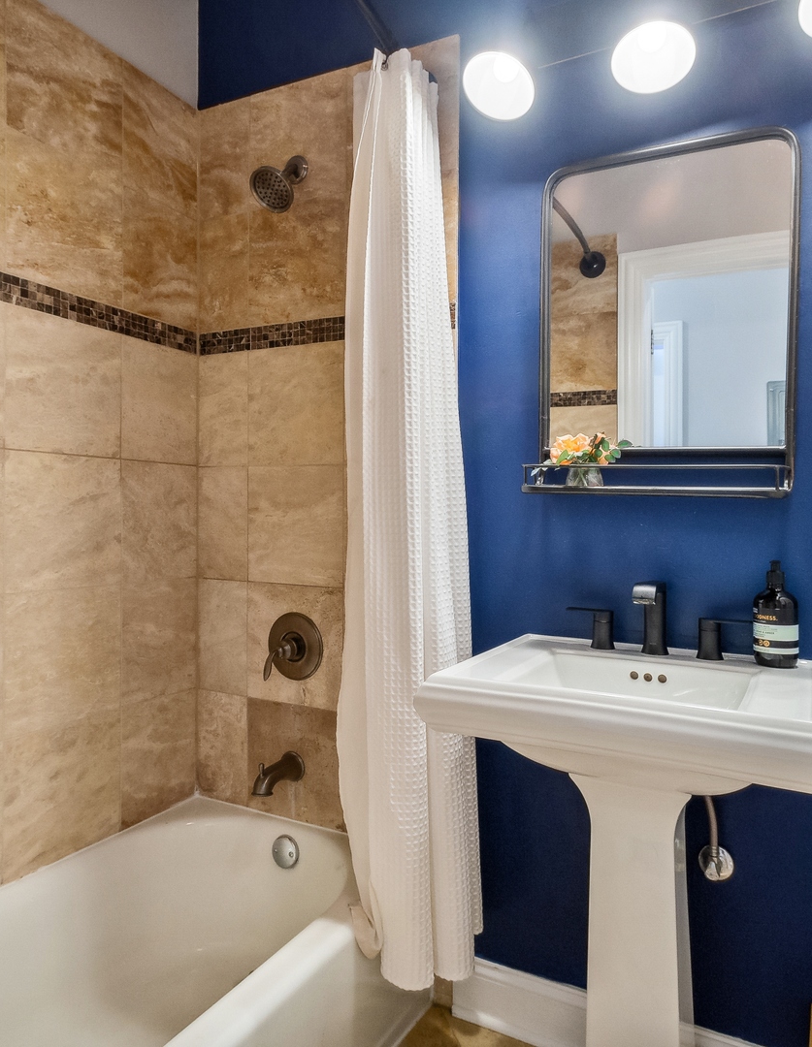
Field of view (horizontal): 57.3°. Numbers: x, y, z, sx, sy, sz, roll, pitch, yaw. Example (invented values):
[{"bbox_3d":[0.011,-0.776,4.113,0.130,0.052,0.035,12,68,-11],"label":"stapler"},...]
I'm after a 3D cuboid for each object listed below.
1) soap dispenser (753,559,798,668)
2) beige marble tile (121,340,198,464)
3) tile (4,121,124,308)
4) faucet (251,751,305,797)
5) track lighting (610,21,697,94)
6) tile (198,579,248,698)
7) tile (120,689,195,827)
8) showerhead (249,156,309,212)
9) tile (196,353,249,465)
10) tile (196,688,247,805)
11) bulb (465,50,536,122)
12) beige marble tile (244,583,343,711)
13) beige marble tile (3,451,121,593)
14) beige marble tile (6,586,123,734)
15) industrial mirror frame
[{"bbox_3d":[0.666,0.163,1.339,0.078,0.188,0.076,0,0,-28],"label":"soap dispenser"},{"bbox_3d":[-0.642,-0.308,1.945,0.014,0.303,0.260,1,0,28],"label":"beige marble tile"},{"bbox_3d":[-0.776,-0.682,1.706,0.011,0.305,0.303,1,0,28],"label":"tile"},{"bbox_3d":[-0.322,0.625,1.848,0.074,0.084,0.152,1,1,28],"label":"faucet"},{"bbox_3d":[0.453,-0.880,1.358,0.134,0.105,0.130,1,1,28],"label":"track lighting"},{"bbox_3d":[-0.502,0.308,2.037,0.175,0.307,0.011,1,0,27],"label":"tile"},{"bbox_3d":[-0.654,0.612,1.961,0.011,0.297,0.259,1,0,28],"label":"tile"},{"bbox_3d":[-0.312,-0.859,1.842,0.118,0.172,0.145,1,1,28],"label":"showerhead"},{"bbox_3d":[-0.497,-0.310,2.034,0.175,0.305,0.011,1,0,27],"label":"tile"},{"bbox_3d":[-0.506,0.612,2.036,0.177,0.303,0.010,1,1,28],"label":"tile"},{"bbox_3d":[0.179,-0.847,1.435,0.130,0.120,0.130,1,0,0],"label":"bulb"},{"bbox_3d":[-0.285,0.305,1.914,0.299,0.303,0.014,1,0,28],"label":"beige marble tile"},{"bbox_3d":[-0.776,-0.003,1.695,0.014,0.302,0.302,1,0,28],"label":"beige marble tile"},{"bbox_3d":[-0.779,0.303,1.696,0.014,0.303,0.302,1,0,28],"label":"beige marble tile"},{"bbox_3d":[0.493,-0.409,1.464,0.495,0.700,0.115,1,0,27],"label":"industrial mirror frame"}]

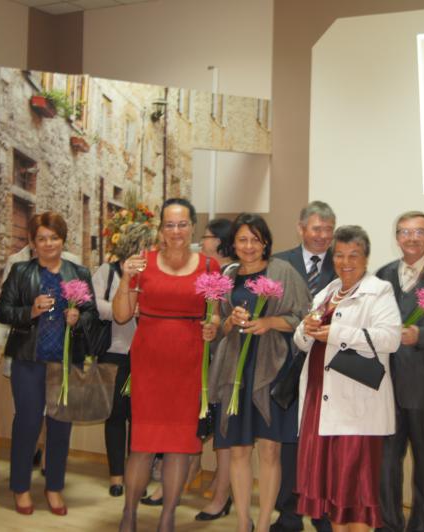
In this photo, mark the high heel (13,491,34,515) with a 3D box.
[{"bbox_3d":[-1.083,1.335,4.950,0.088,0.130,0.235,0,2,-19],"label":"high heel"}]

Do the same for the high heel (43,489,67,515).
[{"bbox_3d":[-0.904,1.357,4.999,0.080,0.120,0.225,0,1,-34],"label":"high heel"}]

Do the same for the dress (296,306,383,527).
[{"bbox_3d":[0.629,0.698,4.240,0.420,1.070,0.340,2,1,22],"label":"dress"}]

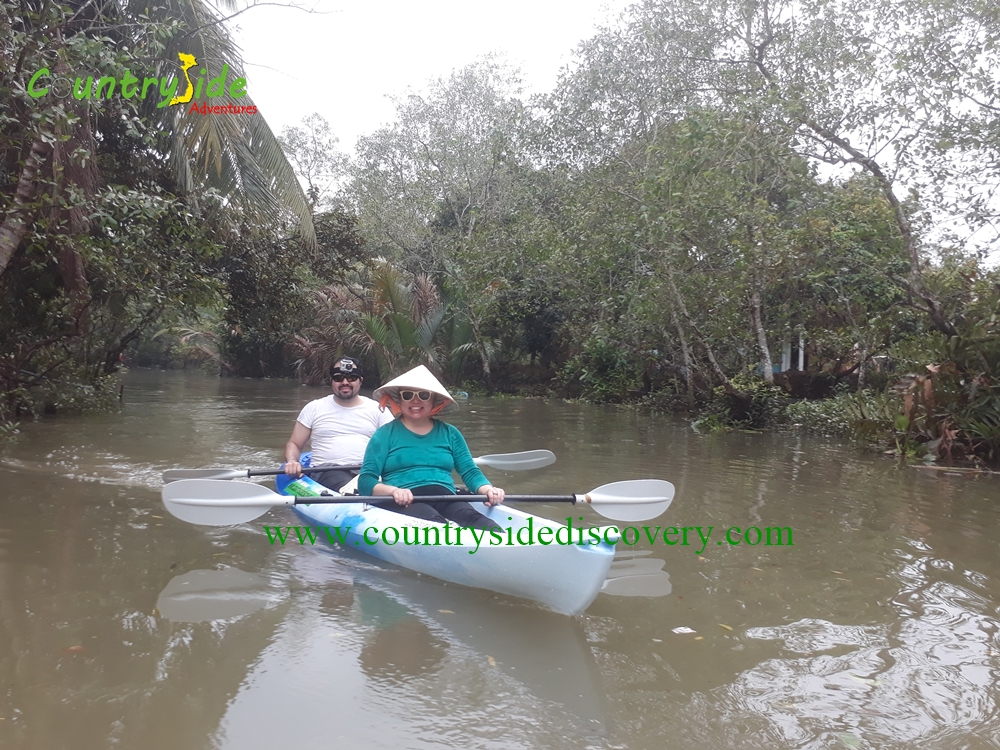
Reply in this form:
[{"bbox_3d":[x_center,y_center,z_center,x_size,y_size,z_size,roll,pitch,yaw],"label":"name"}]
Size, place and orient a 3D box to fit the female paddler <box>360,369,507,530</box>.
[{"bbox_3d":[-0.250,0.345,3.330,0.620,0.790,0.980,2,1,-24],"label":"female paddler"}]

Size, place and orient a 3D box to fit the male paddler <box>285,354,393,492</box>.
[{"bbox_3d":[-0.725,0.321,4.124,0.680,0.830,0.970,-1,2,-25],"label":"male paddler"}]

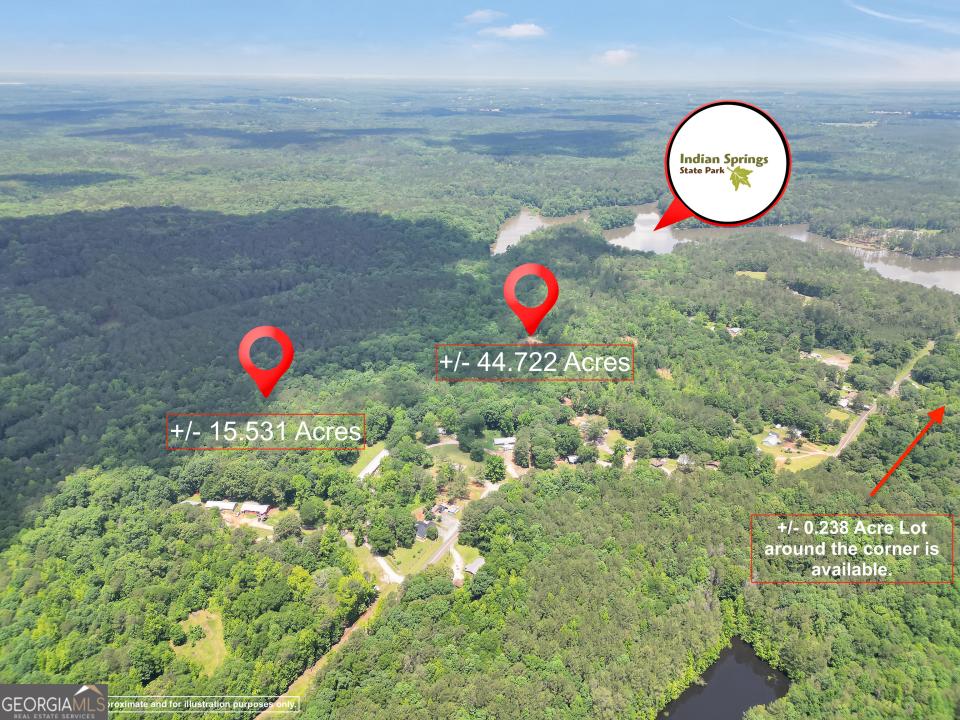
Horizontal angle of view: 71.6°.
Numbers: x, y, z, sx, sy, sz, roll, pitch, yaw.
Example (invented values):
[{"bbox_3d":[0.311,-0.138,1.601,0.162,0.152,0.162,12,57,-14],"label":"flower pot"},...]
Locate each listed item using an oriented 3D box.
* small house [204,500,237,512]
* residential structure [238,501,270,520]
[{"bbox_3d":[-182.762,103.699,469.858,21.500,3.900,7.800,2,23,4],"label":"small house"},{"bbox_3d":[-157.432,105.165,466.340,18.800,4.300,10.200,2,24,5],"label":"residential structure"}]

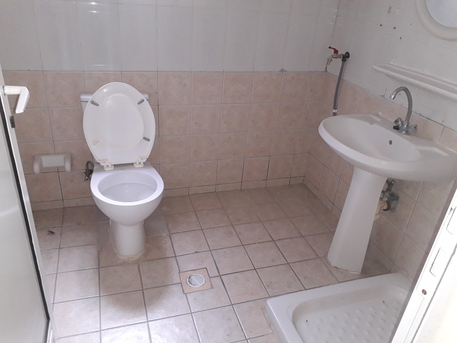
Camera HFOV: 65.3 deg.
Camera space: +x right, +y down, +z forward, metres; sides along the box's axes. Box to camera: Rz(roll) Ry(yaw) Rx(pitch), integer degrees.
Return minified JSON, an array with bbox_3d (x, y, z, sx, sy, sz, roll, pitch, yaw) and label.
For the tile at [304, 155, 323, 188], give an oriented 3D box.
[{"bbox_3d":[0.642,-0.001,2.674,0.009,0.200,0.195,-5,30,-18],"label":"tile"}]

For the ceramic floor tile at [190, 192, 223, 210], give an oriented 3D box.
[{"bbox_3d":[-0.160,0.214,2.480,0.200,0.010,0.193,-5,30,-18],"label":"ceramic floor tile"}]

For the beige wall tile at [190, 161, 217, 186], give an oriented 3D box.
[{"bbox_3d":[-0.178,0.017,2.481,0.198,0.198,0.010,-5,30,-18],"label":"beige wall tile"}]

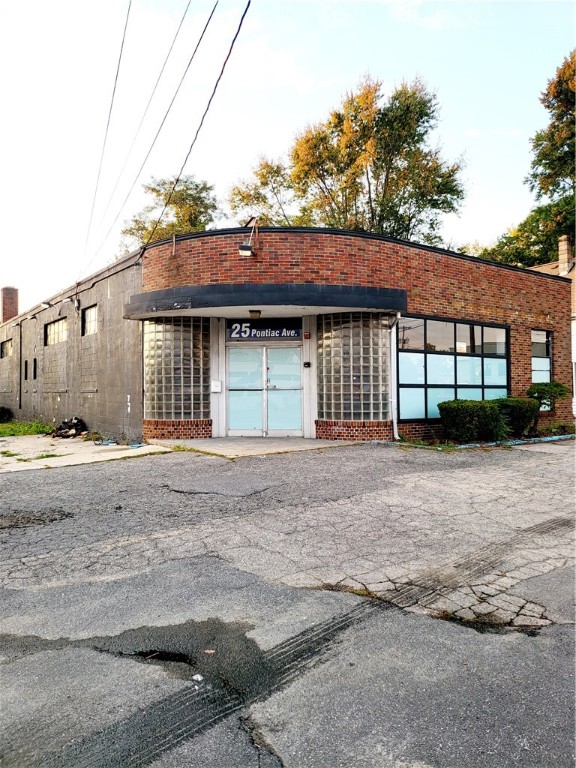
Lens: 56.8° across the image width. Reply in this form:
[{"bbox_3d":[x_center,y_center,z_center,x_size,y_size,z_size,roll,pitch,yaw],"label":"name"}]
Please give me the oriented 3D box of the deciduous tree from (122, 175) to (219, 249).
[{"bbox_3d":[-8.160,-6.400,37.000,7.200,16.200,7.200,0,-1,0],"label":"deciduous tree"}]

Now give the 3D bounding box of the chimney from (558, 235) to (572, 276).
[{"bbox_3d":[12.500,-5.790,24.000,0.430,1.800,0.430,1,-1,-35],"label":"chimney"}]

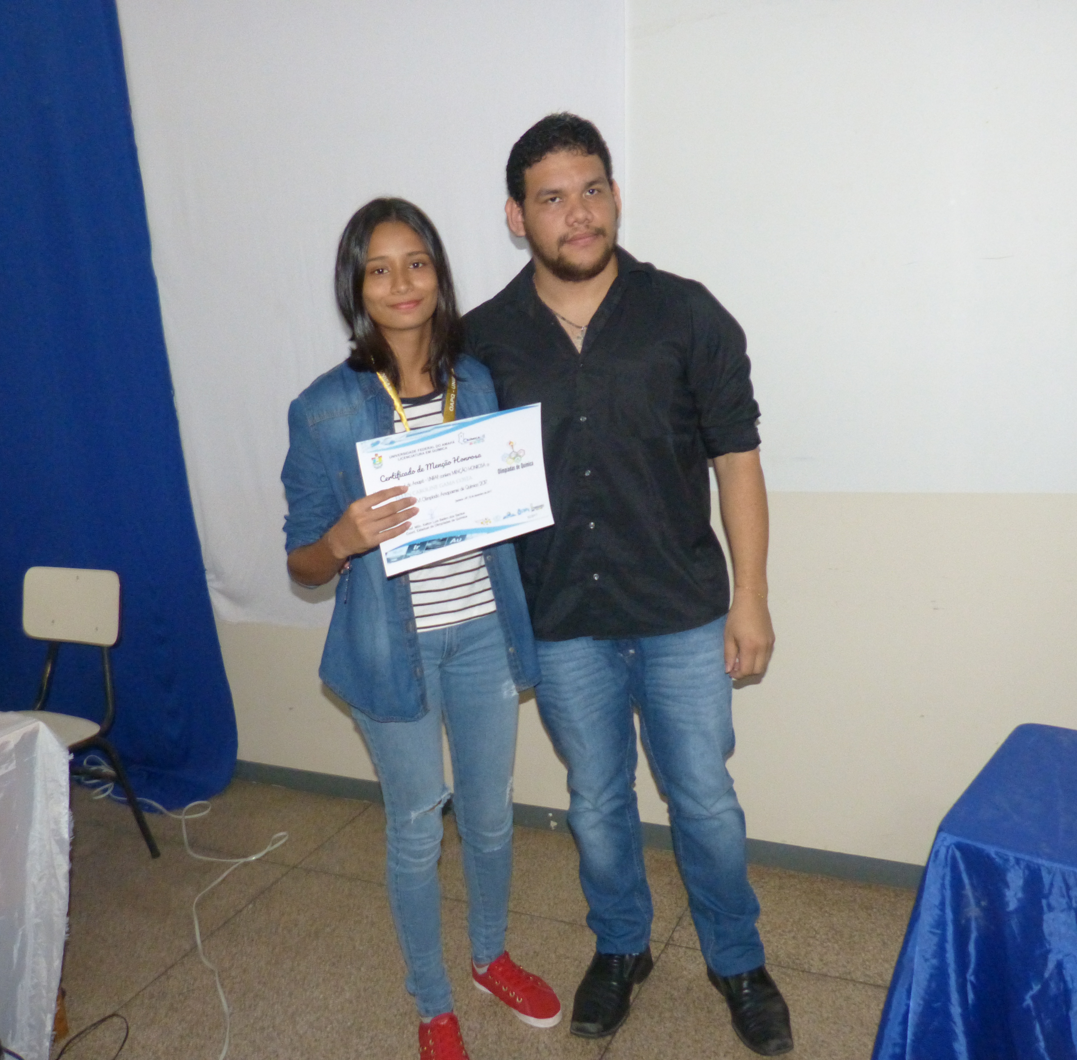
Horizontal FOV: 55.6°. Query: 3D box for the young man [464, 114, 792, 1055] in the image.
[{"bbox_3d":[0.145,0.121,1.908,0.570,1.695,0.400,-2,13,13],"label":"young man"}]

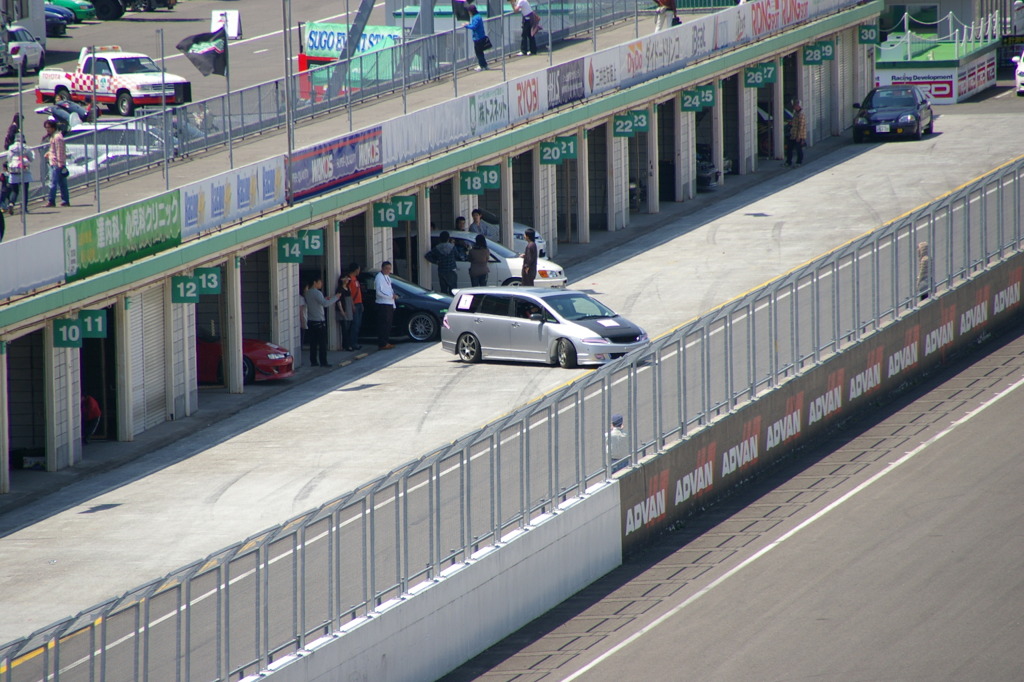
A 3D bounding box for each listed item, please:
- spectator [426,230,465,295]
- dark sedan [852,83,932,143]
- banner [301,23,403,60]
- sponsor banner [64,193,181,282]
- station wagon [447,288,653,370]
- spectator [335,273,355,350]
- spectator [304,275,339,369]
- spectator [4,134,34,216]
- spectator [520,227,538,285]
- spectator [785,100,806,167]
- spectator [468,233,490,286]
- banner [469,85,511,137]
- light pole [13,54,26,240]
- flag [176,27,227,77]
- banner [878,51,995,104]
[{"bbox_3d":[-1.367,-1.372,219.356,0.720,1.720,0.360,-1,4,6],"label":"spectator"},{"bbox_3d":[9.979,-6.007,278.184,1.700,1.380,4.250,0,4,9],"label":"dark sedan"},{"bbox_3d":[-4.417,-8.399,299.000,0.050,0.920,4.700,-4,5,-37],"label":"banner"},{"bbox_3d":[-6.930,-1.890,190.707,0.050,0.970,10.028,-1,4,10],"label":"sponsor banner"},{"bbox_3d":[0.694,-0.322,206.596,1.800,1.500,4.770,-5,6,-41],"label":"station wagon"},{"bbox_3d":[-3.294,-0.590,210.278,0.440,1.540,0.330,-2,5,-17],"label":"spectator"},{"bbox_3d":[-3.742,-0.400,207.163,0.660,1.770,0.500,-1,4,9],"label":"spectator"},{"bbox_3d":[-9.471,-3.220,204.780,0.520,1.570,0.450,-1,4,-3],"label":"spectator"},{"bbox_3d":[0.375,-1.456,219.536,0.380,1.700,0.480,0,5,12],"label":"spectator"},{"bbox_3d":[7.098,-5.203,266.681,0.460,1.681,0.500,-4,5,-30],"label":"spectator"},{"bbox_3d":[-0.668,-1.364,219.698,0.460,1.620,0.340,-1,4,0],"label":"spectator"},{"bbox_3d":[-0.481,-4.880,225.191,0.050,0.900,4.978,0,4,10],"label":"banner"},{"bbox_3d":[-8.406,-3.085,183.105,0.110,3.400,0.110,-1,4,10],"label":"light pole"},{"bbox_3d":[-5.840,-5.445,200.553,0.980,0.940,0.400,0,5,11],"label":"flag"},{"bbox_3d":[11.885,-7.389,297.963,2.300,1.020,9.000,0,4,10],"label":"banner"}]

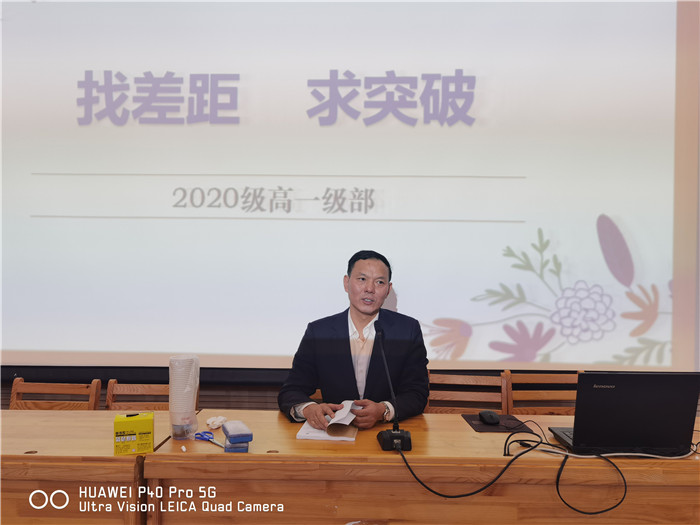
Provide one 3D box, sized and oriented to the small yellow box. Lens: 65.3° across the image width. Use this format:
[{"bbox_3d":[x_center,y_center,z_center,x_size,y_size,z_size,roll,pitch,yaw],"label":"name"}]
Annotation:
[{"bbox_3d":[-0.633,0.506,1.608,0.104,0.093,0.086,2,-2,-20],"label":"small yellow box"}]

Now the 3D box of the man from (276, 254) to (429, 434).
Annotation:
[{"bbox_3d":[0.010,0.629,2.120,0.580,1.350,0.650,1,-2,2],"label":"man"}]

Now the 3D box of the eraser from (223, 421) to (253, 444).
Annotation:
[{"bbox_3d":[-0.342,0.516,1.659,0.063,0.029,0.143,2,-2,-21],"label":"eraser"}]

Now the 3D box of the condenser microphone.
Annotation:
[{"bbox_3d":[0.133,0.376,1.728,0.110,0.380,0.190,1,-2,-9],"label":"condenser microphone"}]

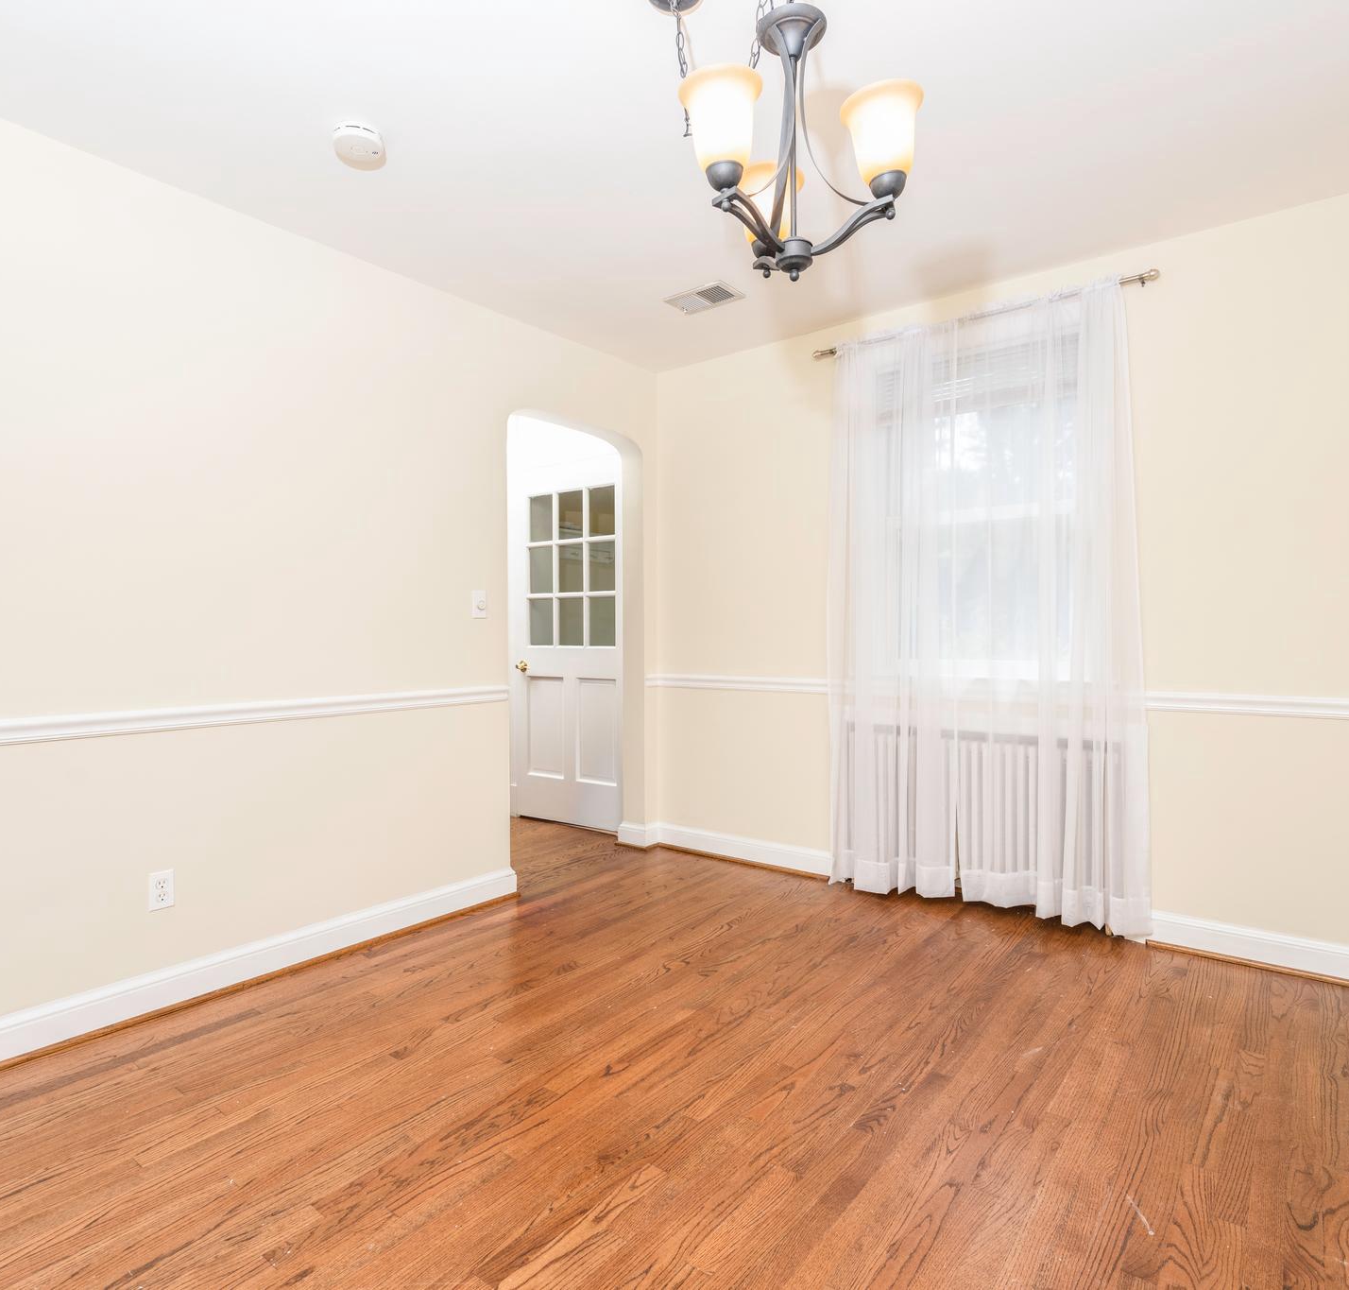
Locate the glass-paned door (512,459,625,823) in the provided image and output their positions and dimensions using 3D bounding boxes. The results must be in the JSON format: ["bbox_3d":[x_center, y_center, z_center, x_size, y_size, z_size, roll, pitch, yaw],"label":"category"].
[{"bbox_3d":[-0.588,-0.002,4.707,0.844,2.095,0.050,0,1,33],"label":"glass-paned door"}]

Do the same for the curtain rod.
[{"bbox_3d":[1.177,-1.298,3.249,1.353,0.043,0.090,0,1,38],"label":"curtain rod"}]

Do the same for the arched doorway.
[{"bbox_3d":[-0.499,0.005,3.919,0.143,2.156,0.915,0,1,38],"label":"arched doorway"}]

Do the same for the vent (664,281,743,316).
[{"bbox_3d":[0.125,-1.425,3.335,0.299,0.018,0.190,0,1,38],"label":"vent"}]

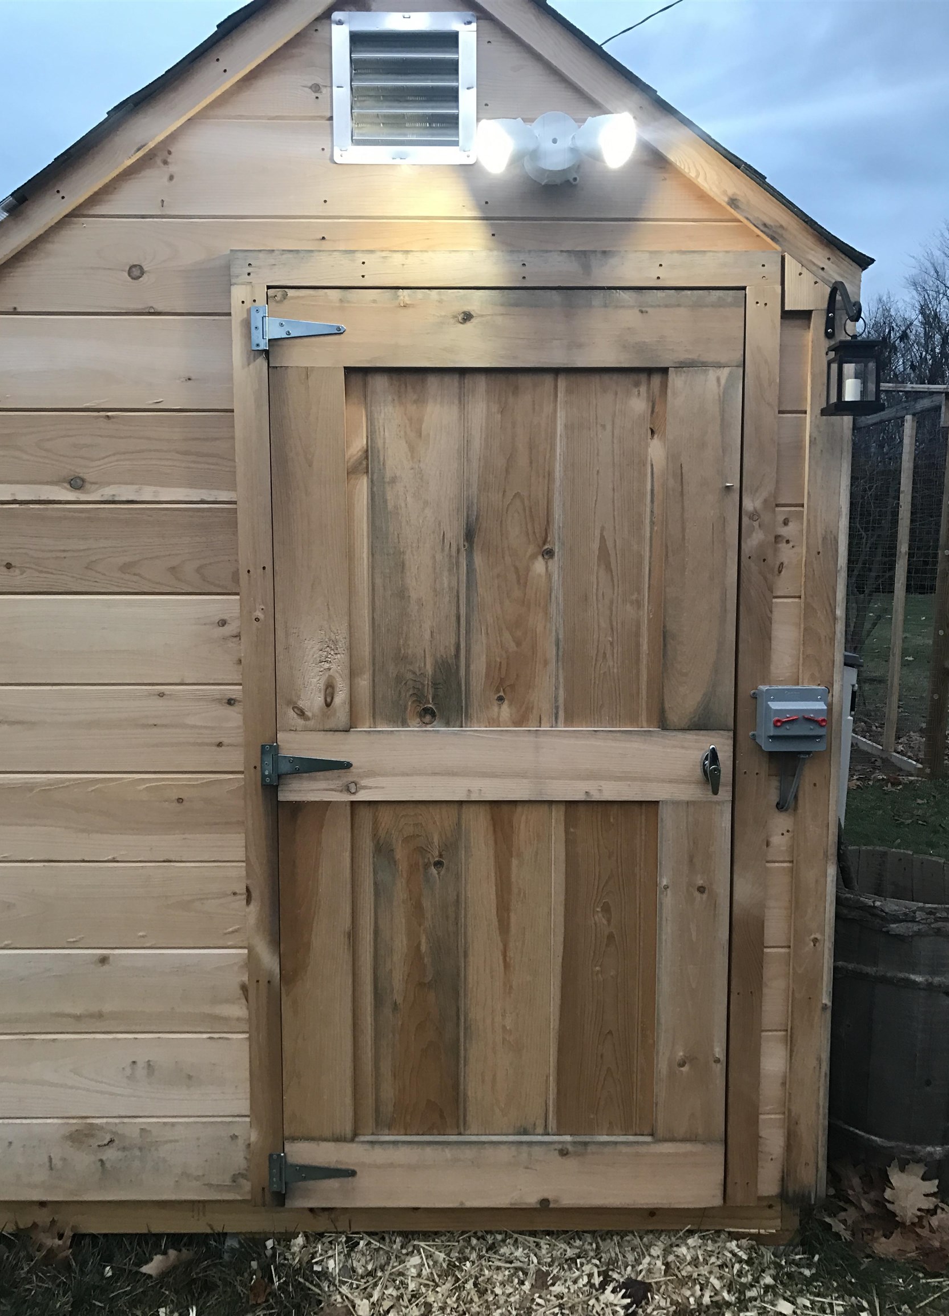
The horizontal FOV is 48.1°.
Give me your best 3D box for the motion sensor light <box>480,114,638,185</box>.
[{"bbox_3d":[0.144,-0.919,1.917,0.280,0.136,0.160,0,6,-1],"label":"motion sensor light"}]

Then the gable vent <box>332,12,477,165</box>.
[{"bbox_3d":[-0.128,-1.038,1.943,0.263,0.263,0.035,0,5,0],"label":"gable vent"}]

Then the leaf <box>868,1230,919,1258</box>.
[{"bbox_3d":[0.854,1.196,2.170,0.100,0.022,0.065,2,24,23],"label":"leaf"}]

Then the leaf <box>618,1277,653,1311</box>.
[{"bbox_3d":[0.292,1.156,1.935,0.060,0.025,0.065,0,5,0],"label":"leaf"}]

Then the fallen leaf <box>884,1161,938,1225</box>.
[{"bbox_3d":[0.936,1.146,2.280,0.117,0.128,0.030,3,-19,23],"label":"fallen leaf"}]

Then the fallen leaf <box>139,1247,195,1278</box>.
[{"bbox_3d":[-0.581,1.144,2.010,0.095,0.024,0.045,2,5,18],"label":"fallen leaf"}]

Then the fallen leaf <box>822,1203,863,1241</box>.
[{"bbox_3d":[0.741,1.137,2.146,0.070,0.030,0.065,0,5,0],"label":"fallen leaf"}]

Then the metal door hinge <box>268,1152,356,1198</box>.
[{"bbox_3d":[-0.320,1.019,2.102,0.175,0.079,0.016,0,5,0],"label":"metal door hinge"}]

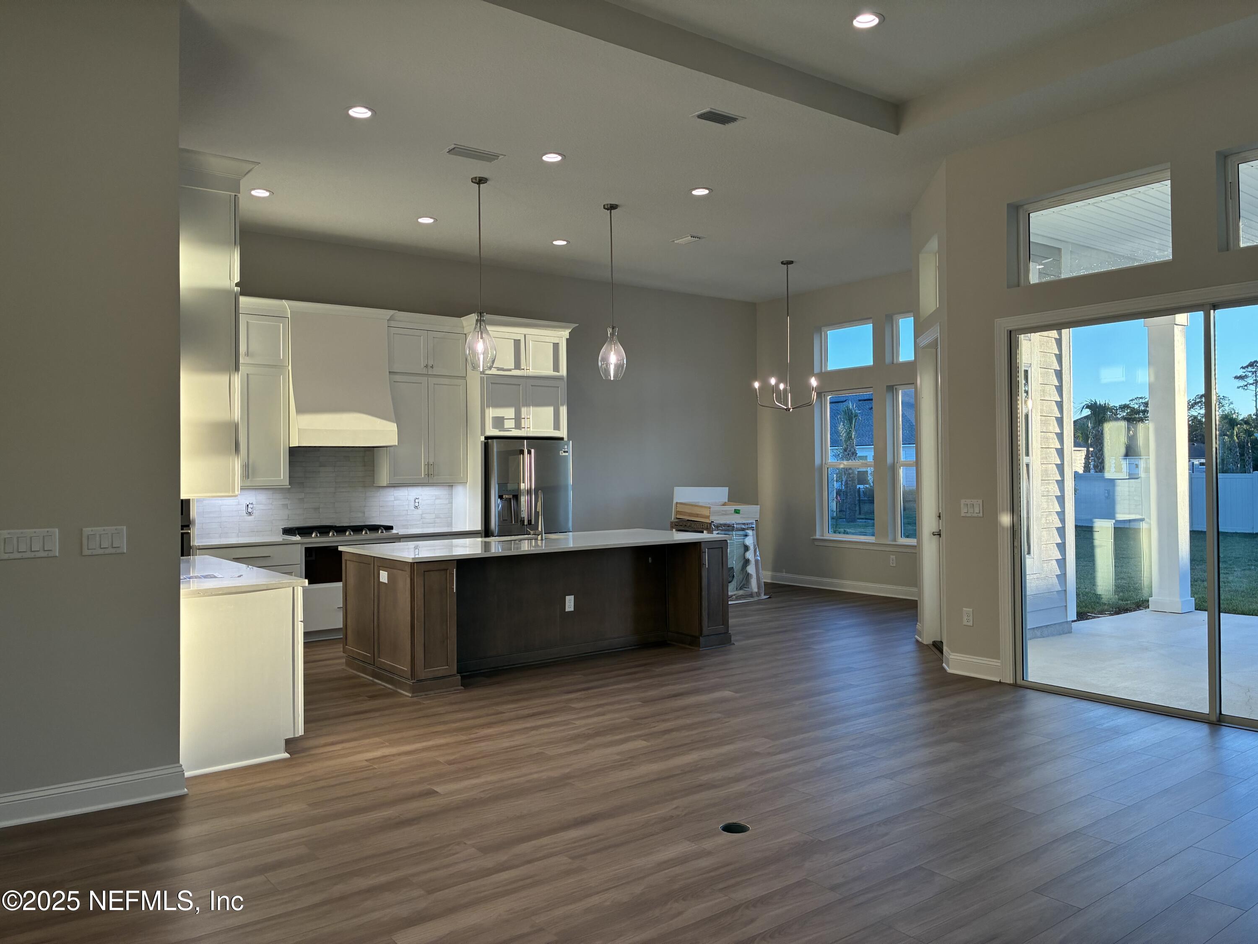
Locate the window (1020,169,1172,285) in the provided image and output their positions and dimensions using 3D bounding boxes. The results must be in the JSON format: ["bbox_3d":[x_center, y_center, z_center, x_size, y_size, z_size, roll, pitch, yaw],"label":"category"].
[{"bbox_3d":[2.993,-1.527,6.055,0.090,0.570,1.025,-1,0,-37],"label":"window"}]

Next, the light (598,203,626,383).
[{"bbox_3d":[-0.142,-1.523,8.031,0.234,1.484,0.234,-1,0,0],"label":"light"}]

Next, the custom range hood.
[{"bbox_3d":[-2.709,-0.856,8.738,0.980,1.280,0.550,0,0,-37],"label":"custom range hood"}]

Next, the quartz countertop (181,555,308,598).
[{"bbox_3d":[-2.572,0.598,5.591,0.650,0.035,2.115,-1,0,-37],"label":"quartz countertop"}]

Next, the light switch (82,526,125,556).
[{"bbox_3d":[-2.331,0.312,4.192,0.173,0.122,0.012,0,0,-37],"label":"light switch"}]

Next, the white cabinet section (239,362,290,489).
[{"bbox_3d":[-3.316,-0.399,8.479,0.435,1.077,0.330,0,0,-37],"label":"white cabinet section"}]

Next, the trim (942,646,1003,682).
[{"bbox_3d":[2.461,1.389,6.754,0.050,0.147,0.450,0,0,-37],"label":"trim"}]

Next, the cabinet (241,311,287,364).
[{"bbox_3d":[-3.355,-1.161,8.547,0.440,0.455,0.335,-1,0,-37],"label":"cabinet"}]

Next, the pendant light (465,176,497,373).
[{"bbox_3d":[-1.144,-1.512,7.286,0.234,1.486,0.234,-1,0,0],"label":"pendant light"}]

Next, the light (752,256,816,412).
[{"bbox_3d":[1.676,-1.430,9.966,0.670,1.564,0.670,0,0,10],"label":"light"}]

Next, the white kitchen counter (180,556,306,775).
[{"bbox_3d":[-2.569,1.037,5.592,0.650,0.914,2.110,-1,0,-37],"label":"white kitchen counter"}]

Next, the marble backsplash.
[{"bbox_3d":[-2.810,0.177,8.999,2.480,0.820,0.015,0,0,-37],"label":"marble backsplash"}]

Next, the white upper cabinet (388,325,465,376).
[{"bbox_3d":[-2.059,-1.160,9.357,0.840,0.460,0.345,0,0,-37],"label":"white upper cabinet"}]

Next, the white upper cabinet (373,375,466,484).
[{"bbox_3d":[-2.056,-0.407,9.362,0.840,1.055,0.345,0,0,-37],"label":"white upper cabinet"}]

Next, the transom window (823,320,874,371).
[{"bbox_3d":[2.748,-1.526,11.646,0.090,0.575,0.900,-1,0,-37],"label":"transom window"}]

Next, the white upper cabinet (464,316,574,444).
[{"bbox_3d":[-1.226,-0.949,9.947,1.140,1.220,0.680,-1,0,-37],"label":"white upper cabinet"}]

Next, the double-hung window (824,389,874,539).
[{"bbox_3d":[2.718,-0.078,11.422,0.080,1.820,0.890,0,0,-37],"label":"double-hung window"}]

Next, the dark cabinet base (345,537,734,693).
[{"bbox_3d":[-0.637,1.034,7.562,2.940,0.870,1.180,0,0,-37],"label":"dark cabinet base"}]

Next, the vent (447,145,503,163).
[{"bbox_3d":[-1.092,-2.247,6.701,0.400,0.020,0.180,-1,0,-37],"label":"vent"}]

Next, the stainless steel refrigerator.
[{"bbox_3d":[-1.158,0.593,9.844,0.910,1.795,0.780,-1,0,-37],"label":"stainless steel refrigerator"}]

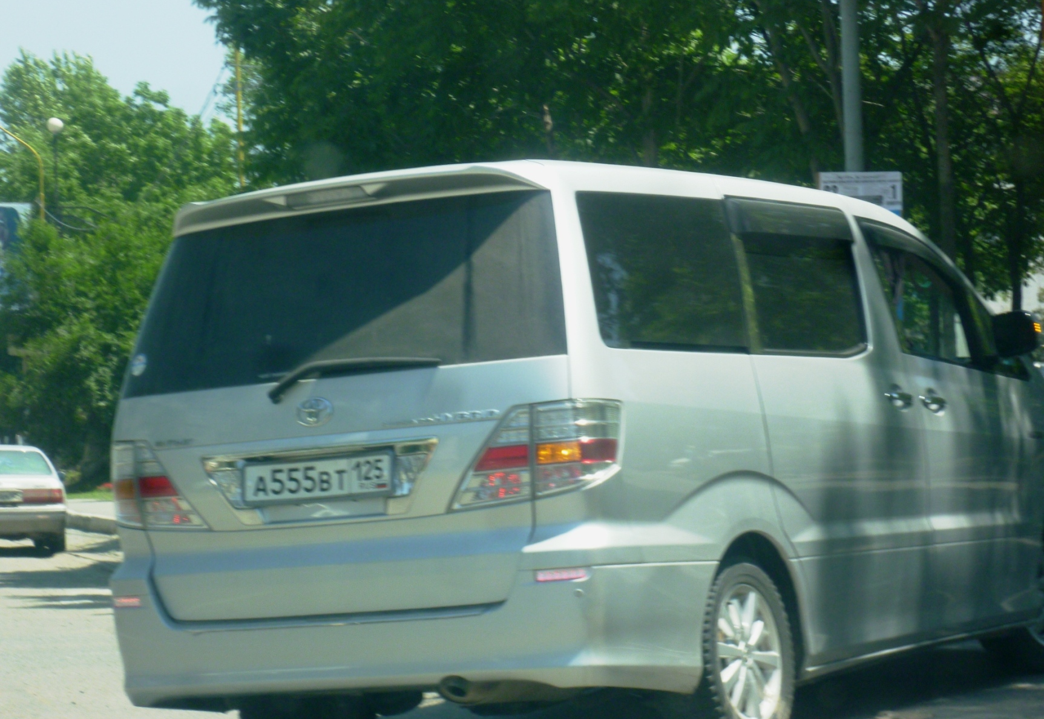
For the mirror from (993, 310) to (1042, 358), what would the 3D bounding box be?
[{"bbox_3d":[1.837,-0.095,12.069,0.200,0.180,0.120,-6,-3,29],"label":"mirror"}]

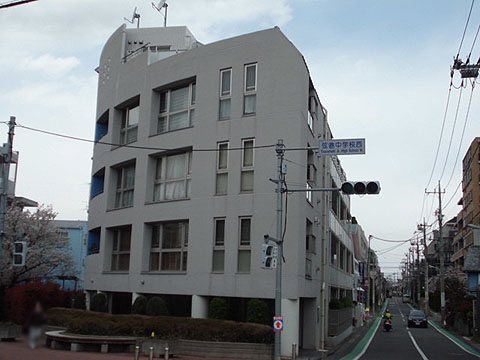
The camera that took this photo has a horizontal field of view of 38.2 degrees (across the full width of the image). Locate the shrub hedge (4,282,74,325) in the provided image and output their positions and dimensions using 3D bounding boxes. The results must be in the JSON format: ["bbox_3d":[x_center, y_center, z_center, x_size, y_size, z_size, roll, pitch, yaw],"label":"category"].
[{"bbox_3d":[-9.399,5.836,32.500,3.200,2.100,2.000,2,-9,0],"label":"shrub hedge"}]

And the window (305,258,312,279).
[{"bbox_3d":[2.722,3.531,27.442,0.120,0.786,2.151,0,-9,12],"label":"window"}]

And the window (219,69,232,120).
[{"bbox_3d":[-0.584,-3.409,27.668,0.568,2.140,0.120,-4,-11,34],"label":"window"}]

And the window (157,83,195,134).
[{"bbox_3d":[-2.835,-3.147,30.526,0.250,2.109,2.971,10,-12,-42],"label":"window"}]

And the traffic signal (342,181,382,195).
[{"bbox_3d":[3.987,0.254,22.880,1.250,0.450,0.420,-1,-10,17],"label":"traffic signal"}]

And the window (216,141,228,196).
[{"bbox_3d":[-0.670,-0.479,27.818,0.570,2.171,0.160,-4,-11,33],"label":"window"}]

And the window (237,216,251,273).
[{"bbox_3d":[0.221,2.473,26.684,0.585,2.163,0.160,-4,-11,33],"label":"window"}]

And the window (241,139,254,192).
[{"bbox_3d":[0.342,-0.579,27.165,0.606,2.149,0.160,-4,-11,33],"label":"window"}]

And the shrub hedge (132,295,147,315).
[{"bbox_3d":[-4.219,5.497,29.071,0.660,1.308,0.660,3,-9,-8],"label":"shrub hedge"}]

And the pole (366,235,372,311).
[{"bbox_3d":[13.636,9.898,73.000,0.350,8.300,0.350,0,-9,12],"label":"pole"}]

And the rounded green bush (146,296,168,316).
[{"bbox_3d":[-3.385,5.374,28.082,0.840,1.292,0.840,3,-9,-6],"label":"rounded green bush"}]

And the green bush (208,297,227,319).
[{"bbox_3d":[-0.883,5.138,26.393,0.750,1.350,0.750,2,-9,0],"label":"green bush"}]

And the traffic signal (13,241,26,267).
[{"bbox_3d":[-7.041,2.360,22.169,0.400,0.800,0.250,2,-9,0],"label":"traffic signal"}]

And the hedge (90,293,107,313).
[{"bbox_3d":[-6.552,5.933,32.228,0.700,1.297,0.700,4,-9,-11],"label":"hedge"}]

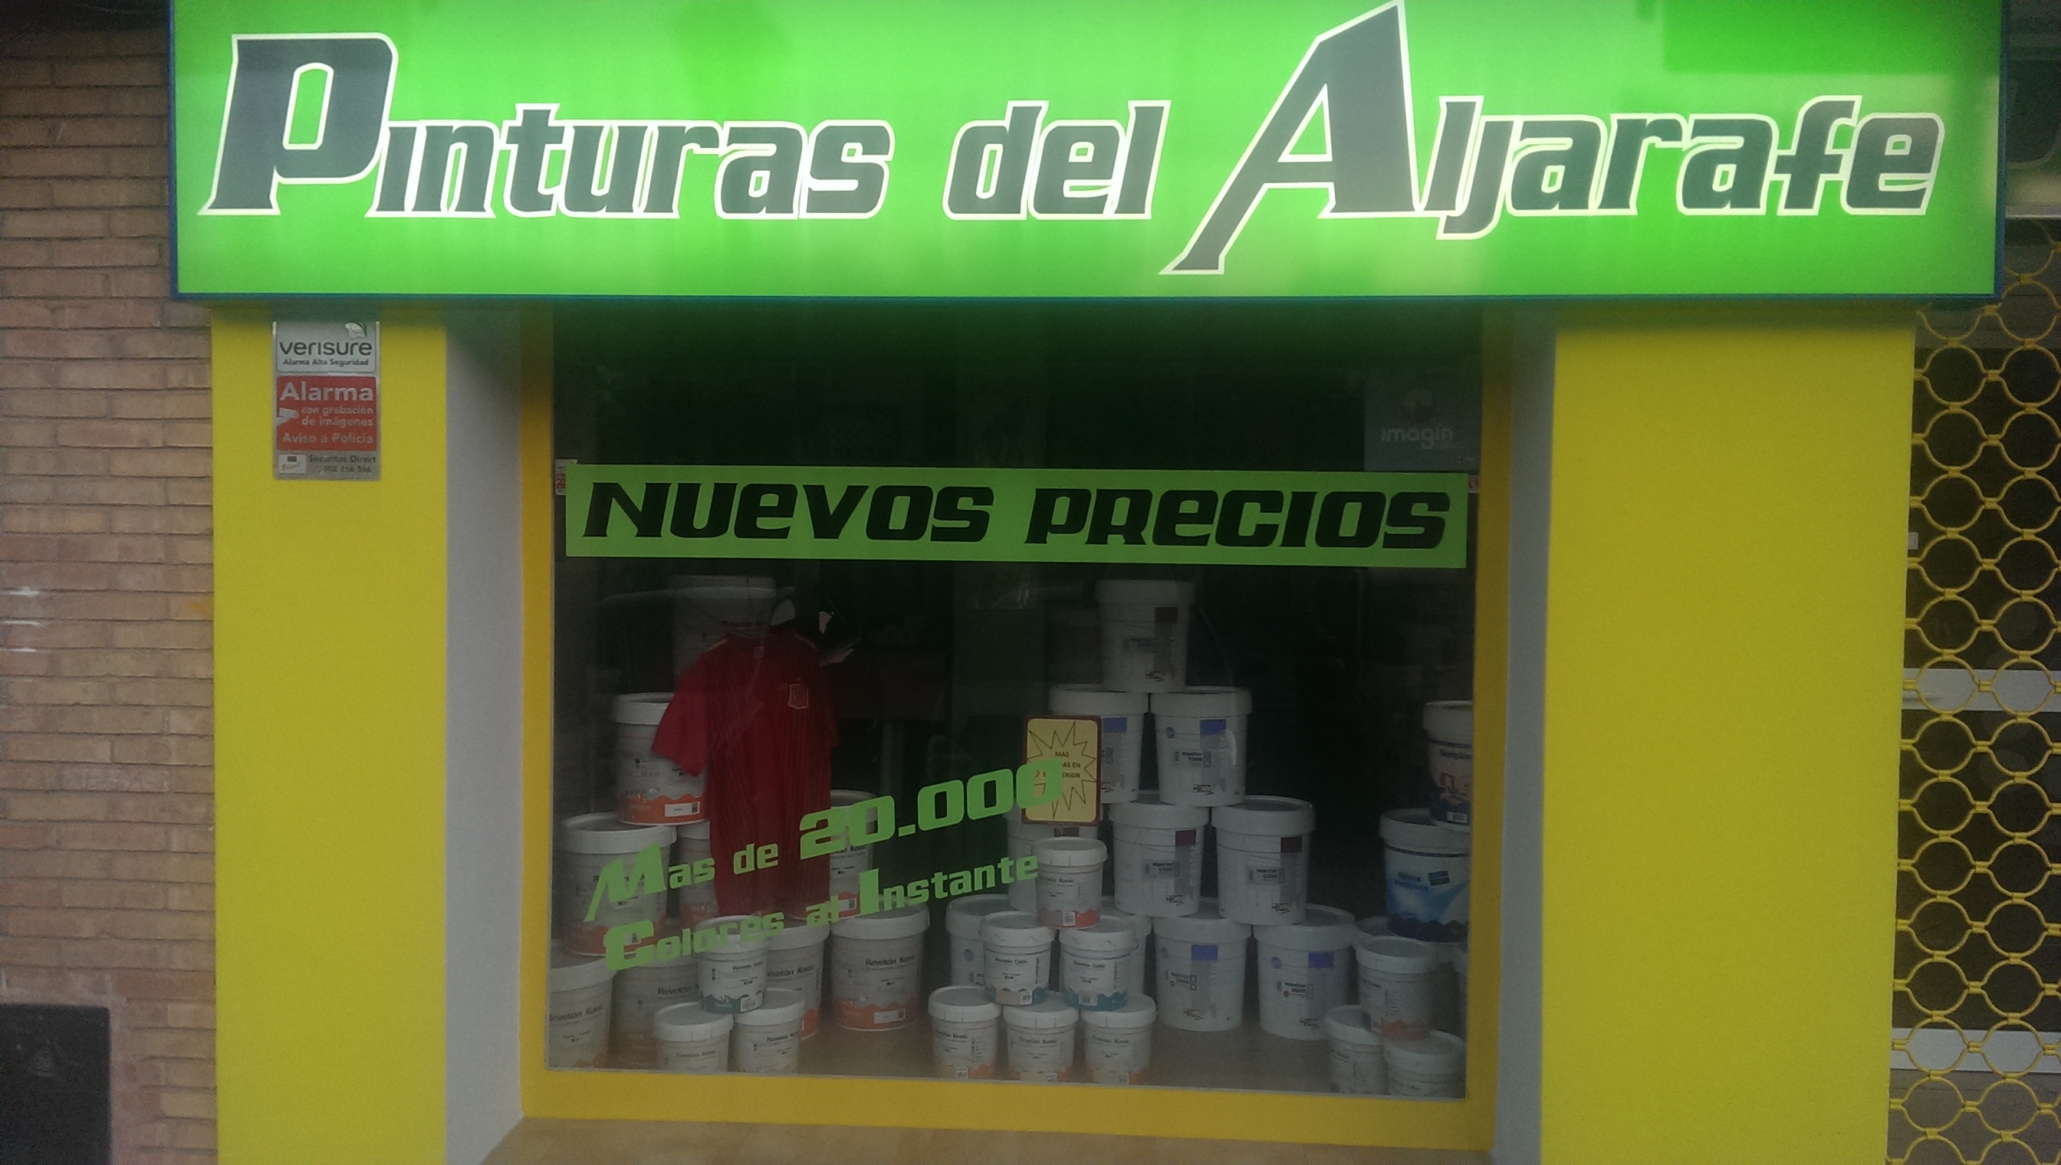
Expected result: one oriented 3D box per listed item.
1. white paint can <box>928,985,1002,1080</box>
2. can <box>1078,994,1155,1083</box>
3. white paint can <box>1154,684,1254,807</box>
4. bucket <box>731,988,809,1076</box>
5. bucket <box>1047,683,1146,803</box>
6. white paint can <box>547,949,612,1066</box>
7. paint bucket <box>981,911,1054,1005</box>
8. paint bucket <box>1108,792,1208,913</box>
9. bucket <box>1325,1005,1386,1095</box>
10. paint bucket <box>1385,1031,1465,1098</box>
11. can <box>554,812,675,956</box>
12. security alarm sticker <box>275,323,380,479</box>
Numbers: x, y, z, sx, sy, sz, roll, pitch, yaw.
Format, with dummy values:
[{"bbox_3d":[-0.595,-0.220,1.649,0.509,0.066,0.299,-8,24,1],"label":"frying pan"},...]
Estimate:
[{"bbox_3d":[-0.171,1.188,4.011,0.195,0.202,0.195,1,2,-2],"label":"white paint can"},{"bbox_3d":[0.227,1.179,3.924,0.191,0.199,0.191,1,1,0],"label":"can"},{"bbox_3d":[0.495,0.472,4.440,0.290,0.319,0.290,1,1,9],"label":"white paint can"},{"bbox_3d":[-0.680,1.190,4.000,0.194,0.205,0.194,1,2,0],"label":"bucket"},{"bbox_3d":[0.200,0.468,4.472,0.290,0.319,0.290,1,1,3],"label":"bucket"},{"bbox_3d":[-1.219,1.125,3.967,0.294,0.324,0.294,1,2,0],"label":"white paint can"},{"bbox_3d":[-0.032,0.976,3.961,0.191,0.199,0.191,1,1,8],"label":"paint bucket"},{"bbox_3d":[0.379,0.800,4.525,0.293,0.321,0.293,1,2,5],"label":"paint bucket"},{"bbox_3d":[0.851,1.210,3.901,0.194,0.205,0.194,1,2,0],"label":"bucket"},{"bbox_3d":[0.955,1.217,3.711,0.194,0.205,0.194,1,2,0],"label":"paint bucket"},{"bbox_3d":[-1.085,0.797,4.048,0.293,0.321,0.293,0,2,-15],"label":"can"},{"bbox_3d":[-1.509,-0.394,3.280,0.235,0.346,0.010,1,2,4],"label":"security alarm sticker"}]

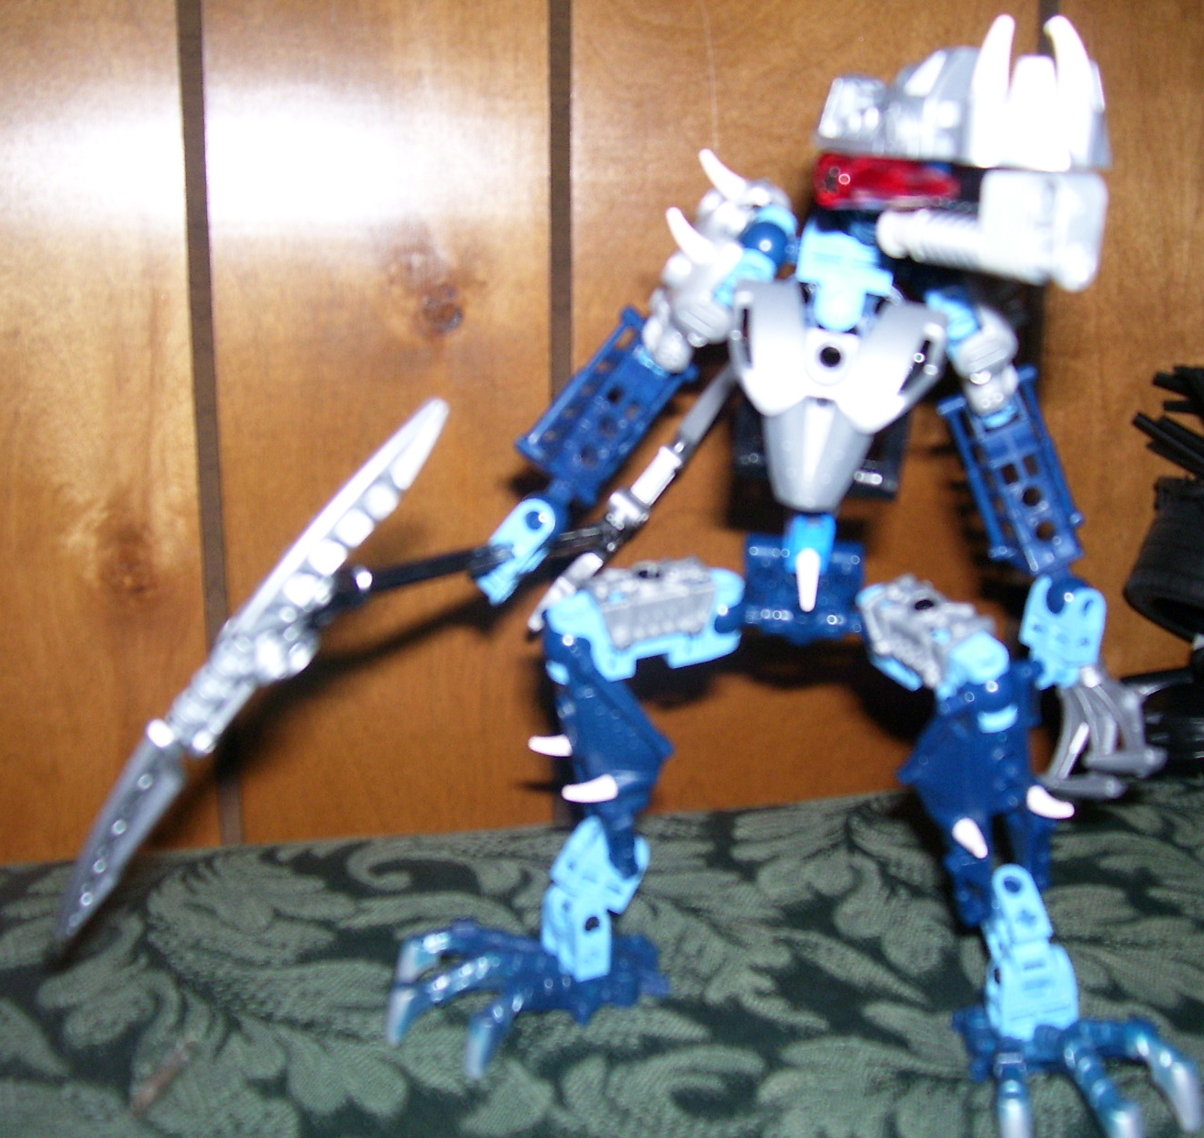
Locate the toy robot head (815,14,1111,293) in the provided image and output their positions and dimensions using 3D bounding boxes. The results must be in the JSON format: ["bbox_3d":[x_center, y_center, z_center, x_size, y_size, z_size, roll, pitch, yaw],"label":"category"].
[{"bbox_3d":[0.072,-0.084,0.308,0.033,0.052,0.052,0,13,-25],"label":"toy robot head"}]

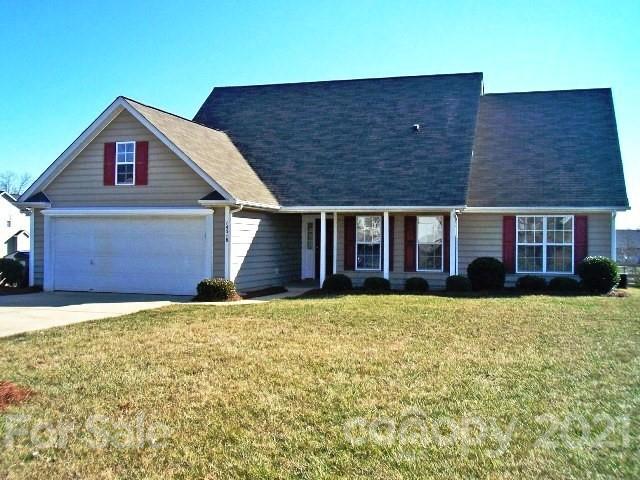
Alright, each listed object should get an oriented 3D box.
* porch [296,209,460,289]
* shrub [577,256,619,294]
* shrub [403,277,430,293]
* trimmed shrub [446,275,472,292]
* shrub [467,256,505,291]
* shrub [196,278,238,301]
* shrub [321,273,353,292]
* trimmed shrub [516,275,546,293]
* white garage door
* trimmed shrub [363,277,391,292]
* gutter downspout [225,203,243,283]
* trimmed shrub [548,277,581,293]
[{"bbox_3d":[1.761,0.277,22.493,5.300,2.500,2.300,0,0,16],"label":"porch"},{"bbox_3d":[7.647,0.959,19.802,1.134,1.012,1.100,0,0,18],"label":"shrub"},{"bbox_3d":[2.709,1.253,20.201,0.675,0.428,0.660,0,0,18],"label":"shrub"},{"bbox_3d":[3.984,1.242,20.593,0.750,0.550,0.720,0,0,16],"label":"trimmed shrub"},{"bbox_3d":[4.775,0.961,20.679,1.130,1.000,1.100,0,0,16],"label":"shrub"},{"bbox_3d":[-2.626,1.228,18.351,1.023,0.512,0.950,0,0,0],"label":"shrub"},{"bbox_3d":[0.496,1.219,20.701,0.853,0.480,0.820,0,0,0],"label":"shrub"},{"bbox_3d":[5.938,1.235,20.301,0.845,0.472,0.800,0,0,18],"label":"trimmed shrub"},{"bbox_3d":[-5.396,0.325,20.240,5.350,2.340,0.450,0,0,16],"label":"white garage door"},{"bbox_3d":[1.602,1.259,20.401,0.764,0.419,0.720,0,0,0],"label":"trimmed shrub"},{"bbox_3d":[-2.263,0.228,19.264,0.420,2.300,0.200,0,0,16],"label":"gutter downspout"},{"bbox_3d":[6.843,1.246,20.183,0.900,0.470,0.800,0,0,16],"label":"trimmed shrub"}]

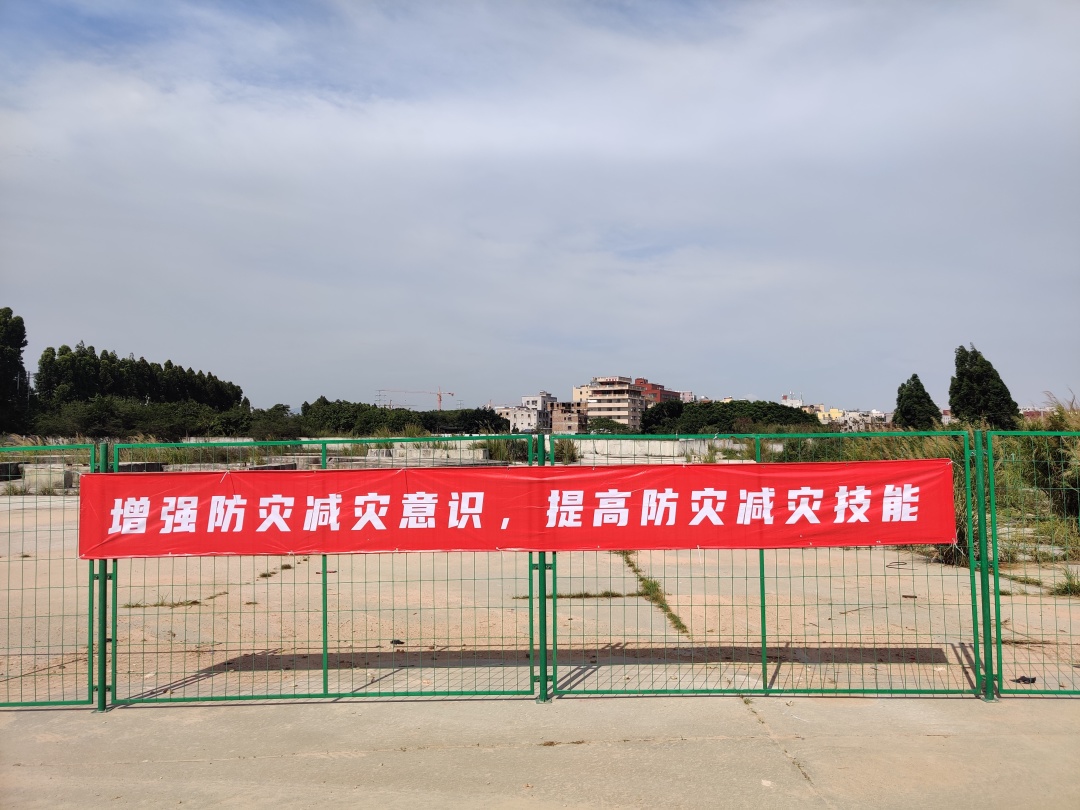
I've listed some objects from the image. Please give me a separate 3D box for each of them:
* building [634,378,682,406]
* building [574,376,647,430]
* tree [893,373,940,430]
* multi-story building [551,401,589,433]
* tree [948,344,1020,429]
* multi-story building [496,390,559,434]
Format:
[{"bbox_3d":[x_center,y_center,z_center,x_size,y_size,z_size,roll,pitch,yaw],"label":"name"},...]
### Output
[{"bbox_3d":[58.201,2.640,415.558,15.000,30.660,27.000,-2,-3,21],"label":"building"},{"bbox_3d":[28.719,1.910,345.486,23.000,27.140,19.000,-2,-3,22],"label":"building"},{"bbox_3d":[53.586,0.650,120.146,6.840,10.550,6.840,-1,-2,0],"label":"tree"},{"bbox_3d":[10.948,6.400,315.261,11.000,16.150,10.500,-2,-3,22],"label":"multi-story building"},{"bbox_3d":[51.654,-0.992,98.178,8.380,12.080,8.380,-1,-2,0],"label":"tree"},{"bbox_3d":[-5.239,4.697,320.348,18.000,20.390,15.000,-2,-3,22],"label":"multi-story building"}]

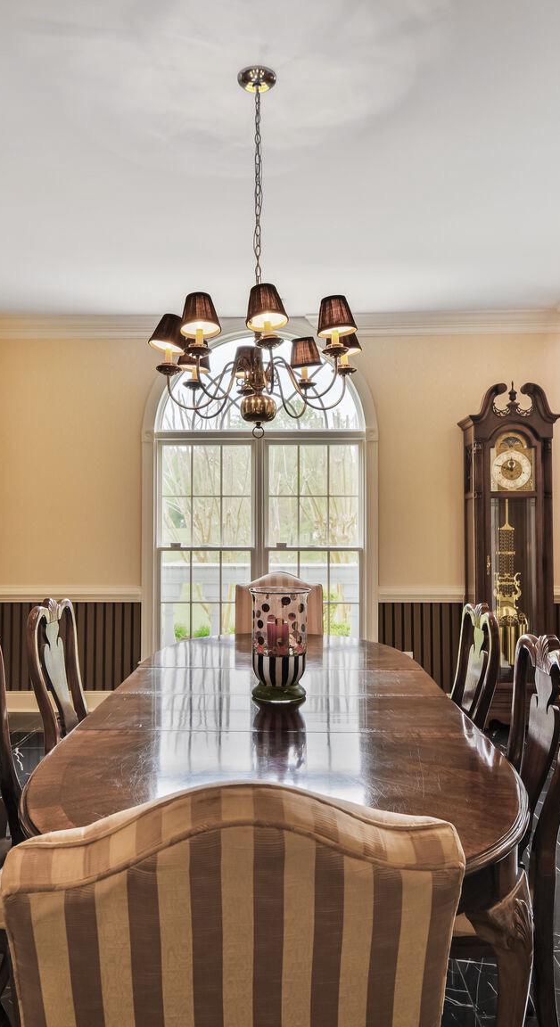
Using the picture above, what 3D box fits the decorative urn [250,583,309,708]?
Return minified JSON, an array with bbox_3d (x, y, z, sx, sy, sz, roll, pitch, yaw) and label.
[{"bbox_3d":[-0.002,0.415,2.190,0.190,0.341,0.190,0,-1,1],"label":"decorative urn"}]

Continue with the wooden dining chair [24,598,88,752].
[{"bbox_3d":[-0.568,0.837,2.480,0.570,1.030,0.530,0,-1,1],"label":"wooden dining chair"}]

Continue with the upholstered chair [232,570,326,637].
[{"bbox_3d":[-0.007,0.847,3.562,0.530,1.050,0.640,0,-1,1],"label":"upholstered chair"}]

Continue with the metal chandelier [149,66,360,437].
[{"bbox_3d":[-0.071,-0.815,2.161,0.680,1.140,0.720,0,-1,1],"label":"metal chandelier"}]

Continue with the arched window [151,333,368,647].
[{"bbox_3d":[-0.146,-0.126,4.776,1.550,2.290,0.120,0,-1,1],"label":"arched window"}]

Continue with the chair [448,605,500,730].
[{"bbox_3d":[0.417,0.831,2.263,0.550,1.055,0.510,0,-1,1],"label":"chair"}]

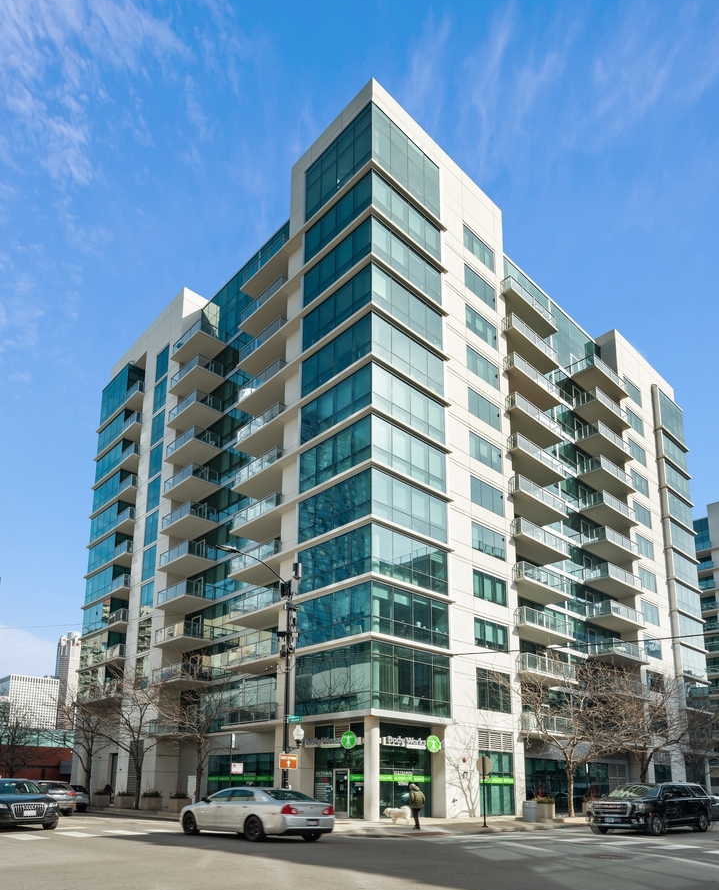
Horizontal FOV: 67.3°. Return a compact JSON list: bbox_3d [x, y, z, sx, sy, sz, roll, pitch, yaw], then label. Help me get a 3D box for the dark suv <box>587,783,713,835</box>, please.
[{"bbox_3d":[11.900,14.600,22.000,5.500,1.920,2.060,21,-36,-31],"label":"dark suv"}]

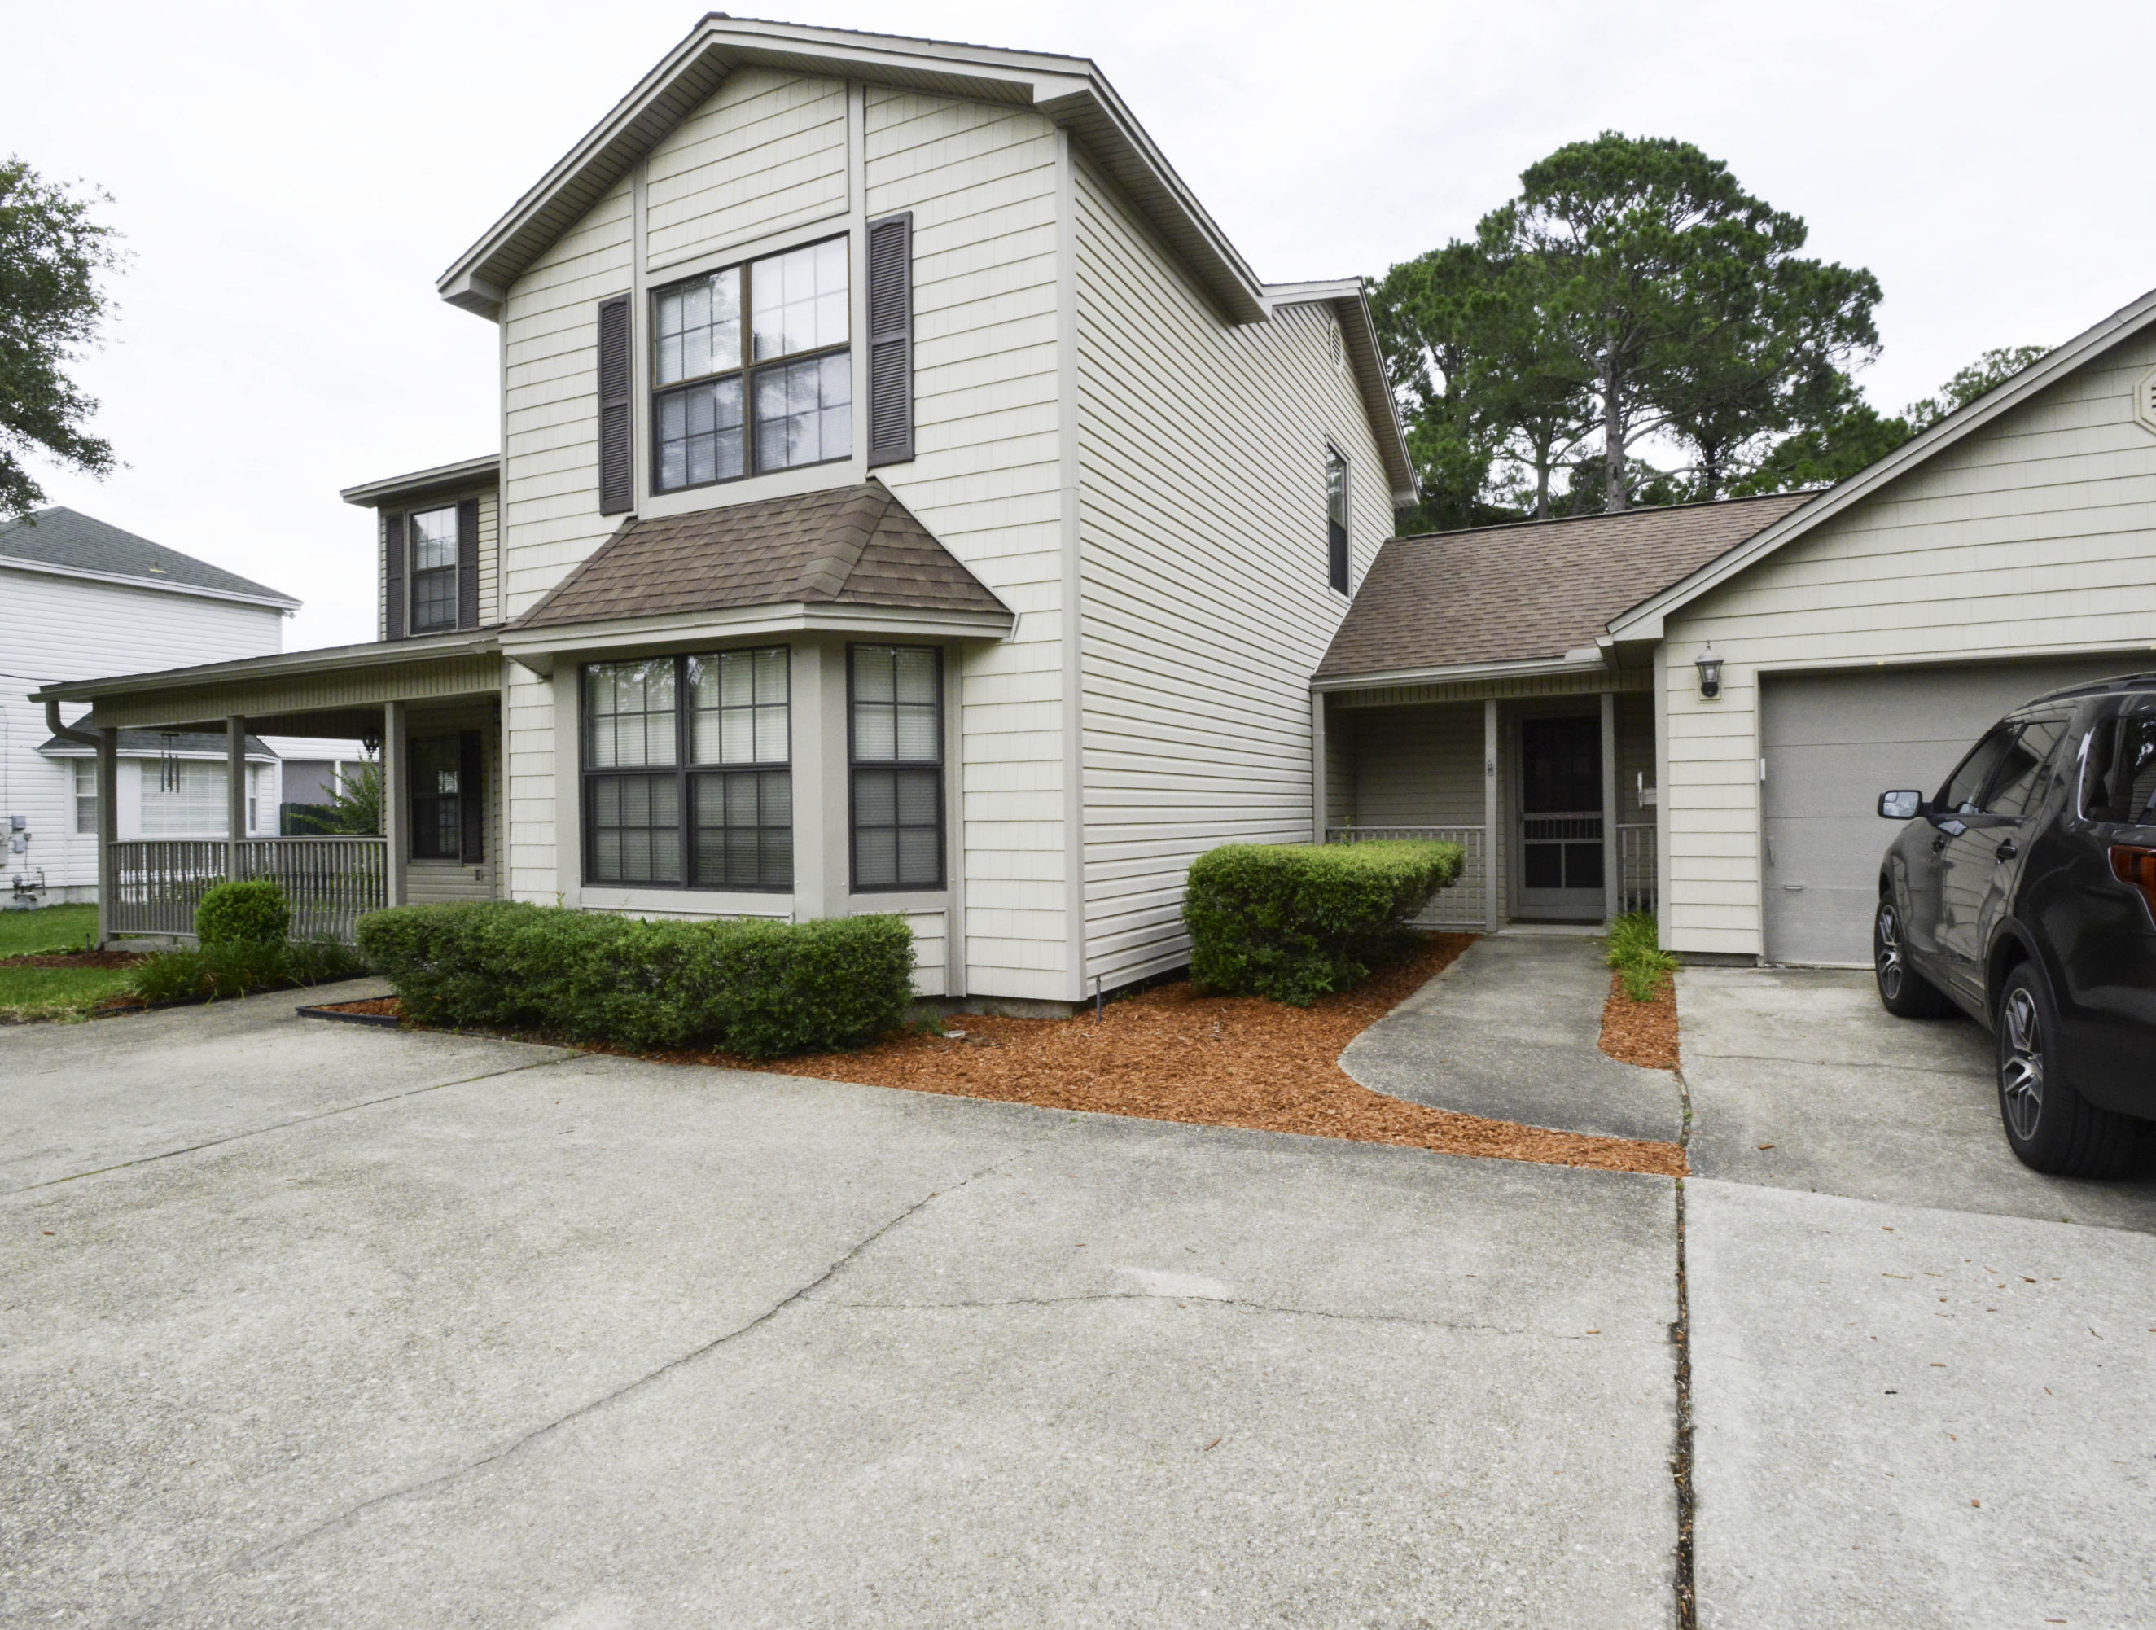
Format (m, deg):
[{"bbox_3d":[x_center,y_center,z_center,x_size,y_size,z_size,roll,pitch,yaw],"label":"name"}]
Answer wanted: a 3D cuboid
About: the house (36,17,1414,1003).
[{"bbox_3d":[-3.169,-2.261,13.483,12.080,6.900,10.800,0,0,26],"label":"house"}]

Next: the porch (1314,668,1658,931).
[{"bbox_3d":[4.110,-0.124,11.662,3.110,2.420,2.050,0,0,26],"label":"porch"}]

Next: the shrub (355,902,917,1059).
[{"bbox_3d":[-2.796,0.922,7.045,3.820,0.720,0.880,0,0,26],"label":"shrub"}]

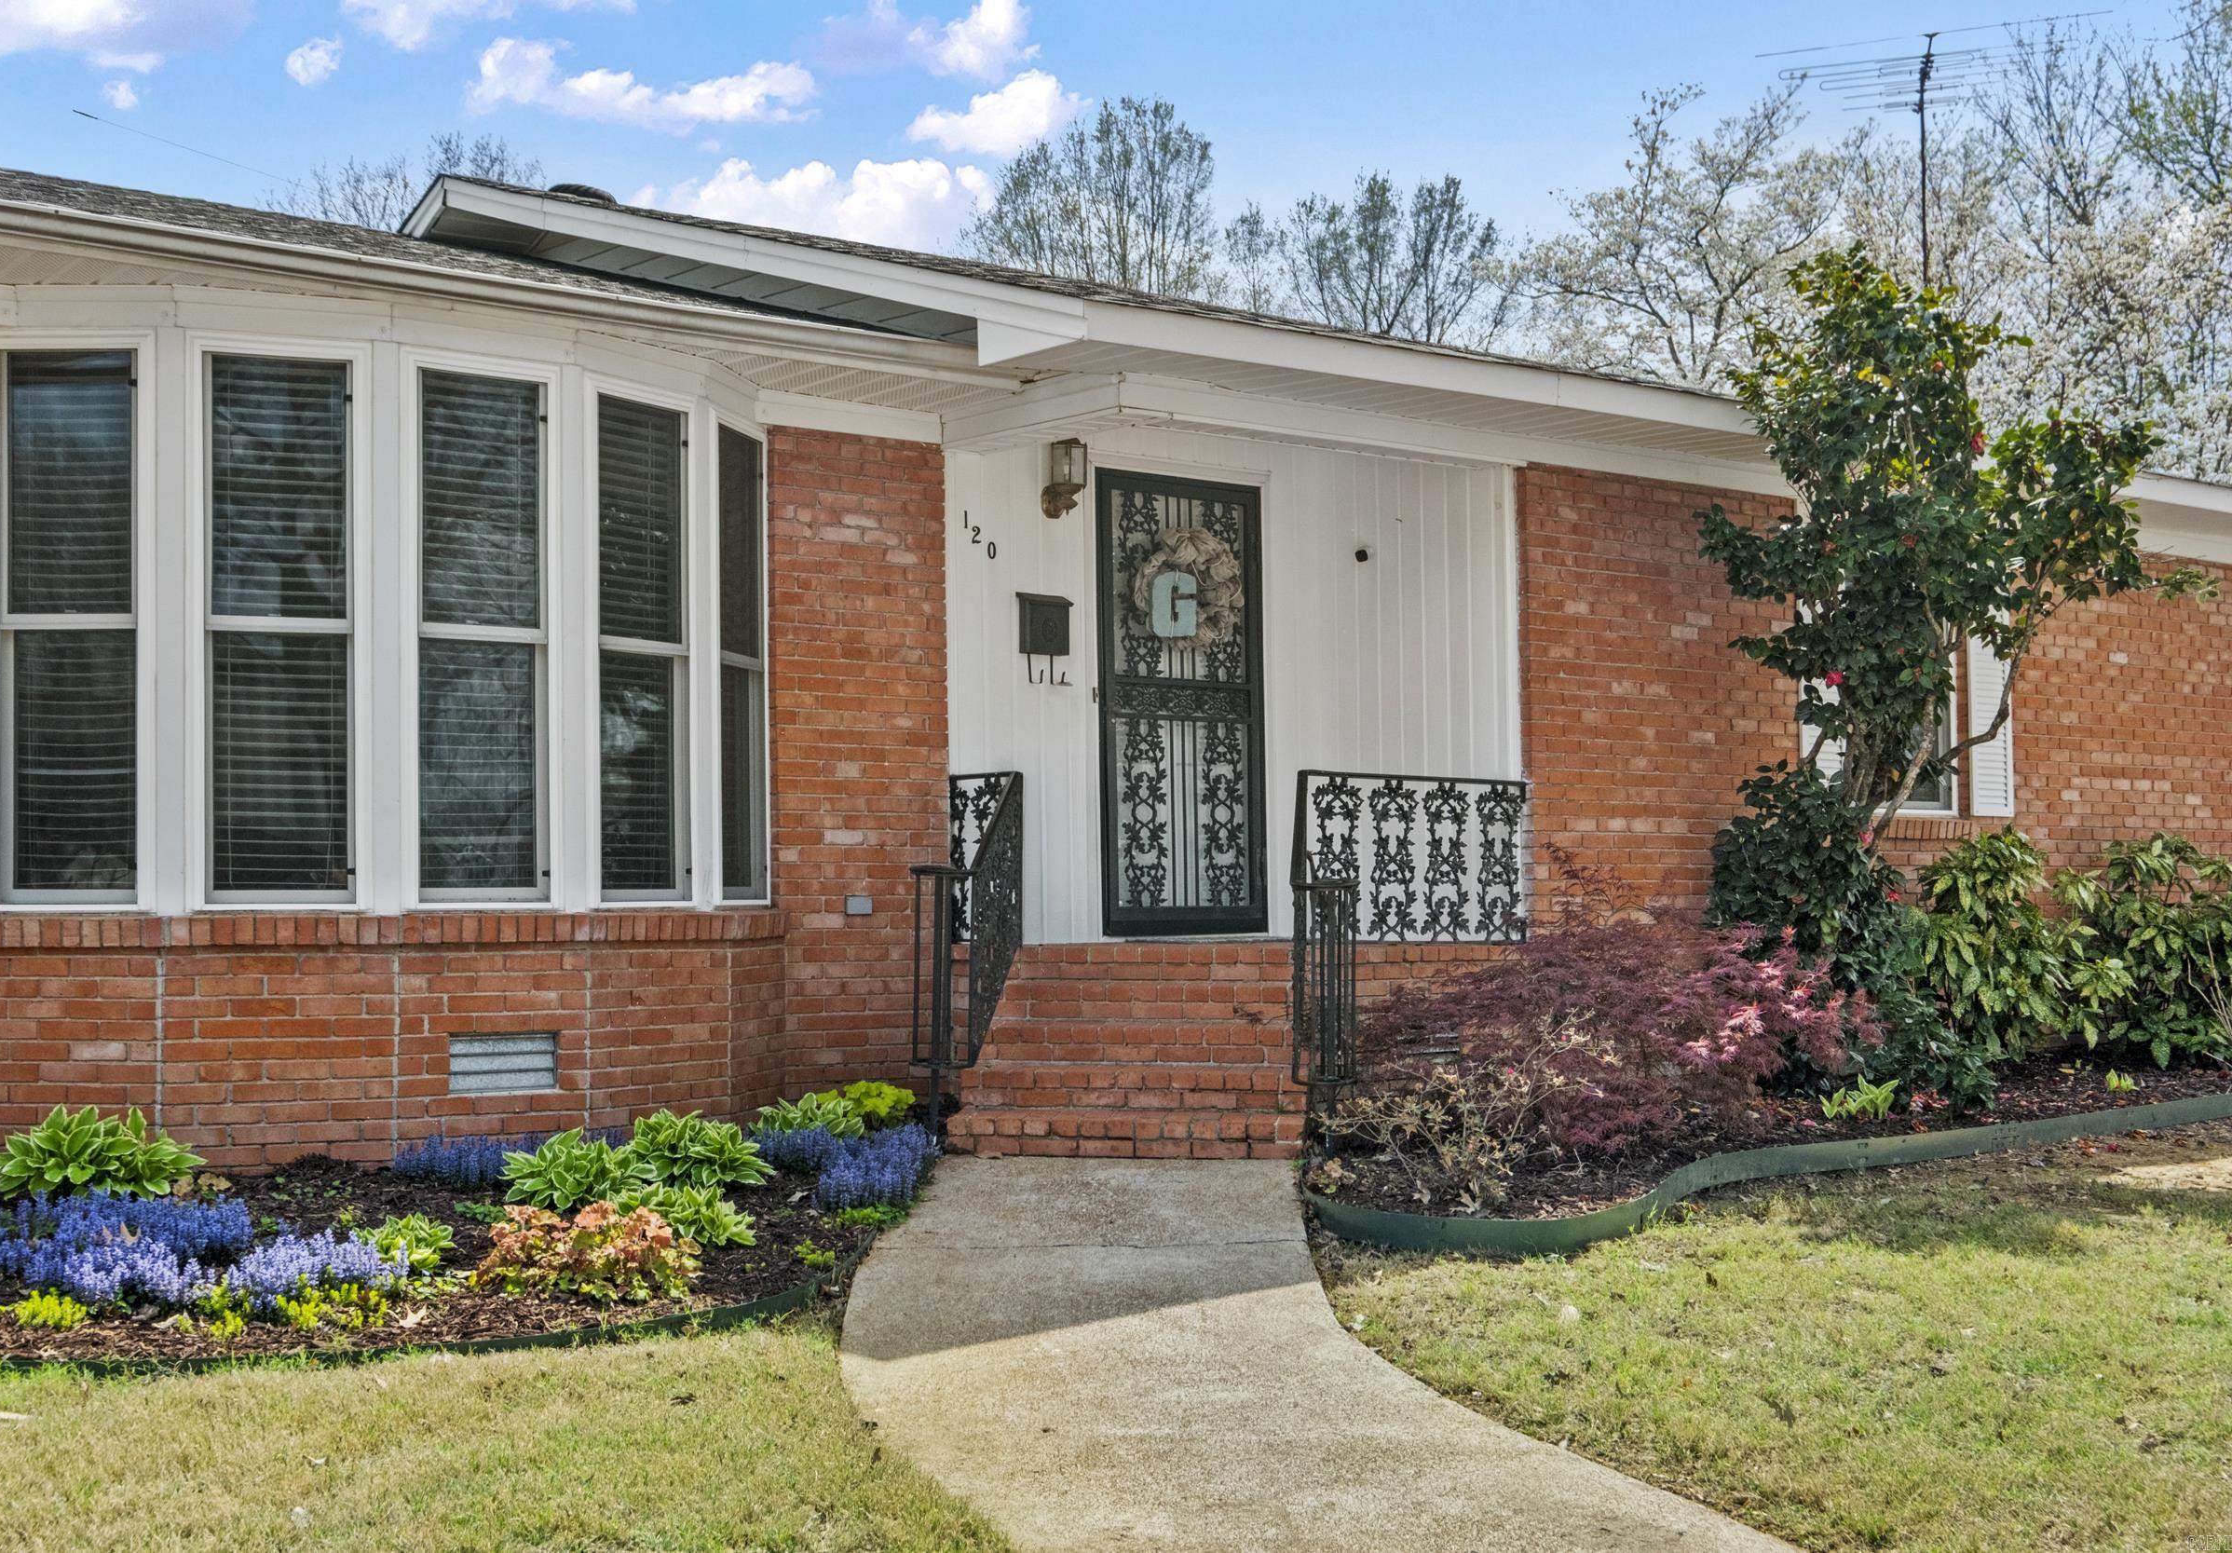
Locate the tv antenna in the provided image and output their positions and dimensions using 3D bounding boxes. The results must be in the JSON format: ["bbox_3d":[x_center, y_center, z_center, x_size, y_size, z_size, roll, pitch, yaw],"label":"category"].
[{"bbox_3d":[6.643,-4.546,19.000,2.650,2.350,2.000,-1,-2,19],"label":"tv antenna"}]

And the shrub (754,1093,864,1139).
[{"bbox_3d":[-1.135,1.250,8.600,0.410,0.200,0.360,0,-2,0],"label":"shrub"}]

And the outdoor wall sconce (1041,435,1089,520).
[{"bbox_3d":[-0.220,-1.264,9.840,0.150,0.340,0.210,1,-3,-34],"label":"outdoor wall sconce"}]

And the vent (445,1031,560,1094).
[{"bbox_3d":[-2.070,0.968,7.890,0.390,0.205,0.070,1,-3,-34],"label":"vent"}]

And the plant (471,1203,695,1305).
[{"bbox_3d":[-1.390,1.217,6.100,0.550,0.220,0.460,0,-2,0],"label":"plant"}]

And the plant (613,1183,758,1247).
[{"bbox_3d":[-1.173,1.192,6.350,0.390,0.180,0.360,0,-2,-10],"label":"plant"}]

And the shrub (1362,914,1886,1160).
[{"bbox_3d":[1.959,0.963,9.100,1.750,0.870,1.350,1,-3,-34],"label":"shrub"}]

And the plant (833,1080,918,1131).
[{"bbox_3d":[-0.925,1.262,8.900,0.330,0.190,0.300,0,-2,0],"label":"plant"}]

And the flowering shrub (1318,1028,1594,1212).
[{"bbox_3d":[1.100,1.072,7.450,0.830,0.580,0.680,0,-2,0],"label":"flowering shrub"}]

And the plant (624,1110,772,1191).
[{"bbox_3d":[-1.300,1.163,7.250,0.460,0.240,0.430,0,-2,-10],"label":"plant"}]

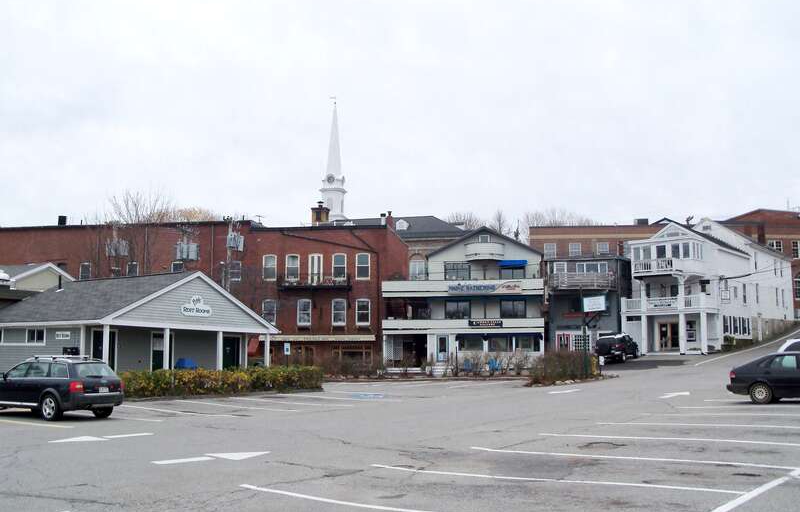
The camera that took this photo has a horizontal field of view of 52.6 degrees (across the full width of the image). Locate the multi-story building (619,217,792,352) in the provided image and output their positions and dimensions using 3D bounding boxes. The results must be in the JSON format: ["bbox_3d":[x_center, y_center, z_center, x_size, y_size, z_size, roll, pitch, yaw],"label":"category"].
[{"bbox_3d":[26.284,2.522,68.769,6.700,11.400,25.100,-5,-8,38],"label":"multi-story building"}]

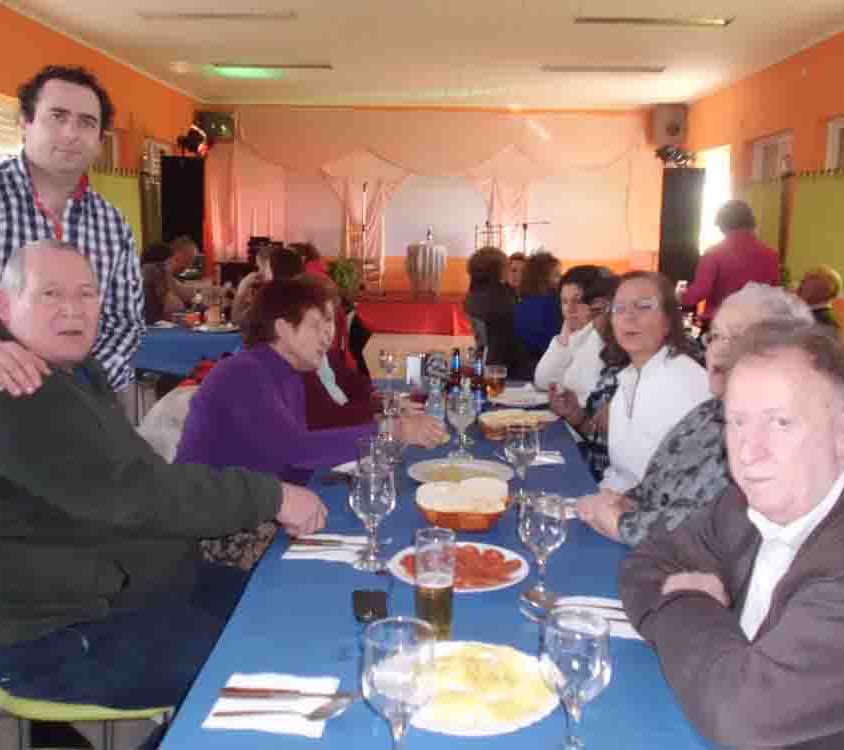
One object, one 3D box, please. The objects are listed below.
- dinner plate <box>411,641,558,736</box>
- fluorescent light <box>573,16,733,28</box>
[{"bbox_3d":[0.062,0.404,1.221,0.250,0.028,0.250,1,9,0],"label":"dinner plate"},{"bbox_3d":[1.784,-2.720,7.344,1.220,0.070,0.130,1,9,0],"label":"fluorescent light"}]

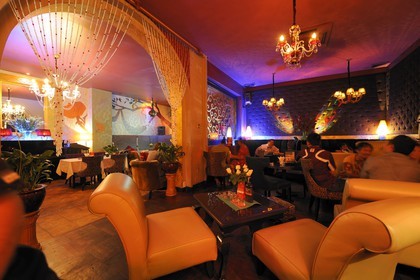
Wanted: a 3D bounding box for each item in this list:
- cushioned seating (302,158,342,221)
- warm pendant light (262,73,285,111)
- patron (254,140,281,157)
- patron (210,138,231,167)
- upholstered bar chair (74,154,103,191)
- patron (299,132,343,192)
[{"bbox_3d":[1.840,0.759,2.578,0.570,0.900,0.520,0,0,16],"label":"cushioned seating"},{"bbox_3d":[2.184,-1.653,5.600,0.700,1.270,0.700,0,1,29],"label":"warm pendant light"},{"bbox_3d":[1.866,0.588,5.300,0.620,1.200,0.720,0,0,16],"label":"patron"},{"bbox_3d":[0.310,0.573,4.600,0.500,1.250,0.740,0,0,20],"label":"patron"},{"bbox_3d":[-3.119,0.776,4.212,0.570,0.840,0.520,0,1,29],"label":"upholstered bar chair"},{"bbox_3d":[1.870,0.539,2.608,0.700,1.340,0.500,0,0,2],"label":"patron"}]

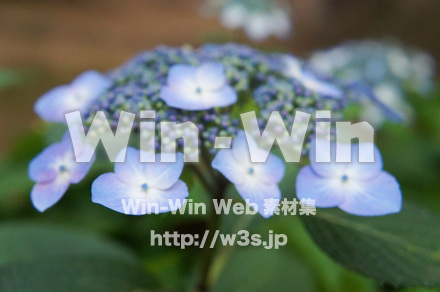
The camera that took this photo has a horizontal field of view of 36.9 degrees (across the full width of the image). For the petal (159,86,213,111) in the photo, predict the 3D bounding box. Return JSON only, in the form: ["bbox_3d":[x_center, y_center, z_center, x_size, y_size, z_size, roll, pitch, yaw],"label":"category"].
[{"bbox_3d":[-0.015,-0.022,0.298,0.025,0.005,0.015,9,42,10],"label":"petal"}]

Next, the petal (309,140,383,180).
[{"bbox_3d":[0.049,0.005,0.255,0.029,0.017,0.005,0,-30,-8],"label":"petal"}]

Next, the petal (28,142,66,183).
[{"bbox_3d":[-0.081,0.009,0.305,0.021,0.018,0.005,-36,-30,17],"label":"petal"}]

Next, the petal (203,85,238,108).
[{"bbox_3d":[0.000,-0.023,0.299,0.015,0.005,0.015,-12,43,-13],"label":"petal"}]

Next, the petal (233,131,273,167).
[{"bbox_3d":[0.012,0.001,0.253,0.015,0.016,0.005,0,-25,-6],"label":"petal"}]

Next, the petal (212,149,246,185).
[{"bbox_3d":[0.006,0.009,0.277,0.015,0.011,0.005,38,-15,5],"label":"petal"}]

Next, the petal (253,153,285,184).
[{"bbox_3d":[0.019,0.008,0.250,0.011,0.013,0.005,5,-25,-4],"label":"petal"}]

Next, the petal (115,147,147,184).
[{"bbox_3d":[-0.035,0.007,0.255,0.012,0.017,0.005,-2,-30,4],"label":"petal"}]

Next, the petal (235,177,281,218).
[{"bbox_3d":[0.016,0.018,0.245,0.014,0.017,0.005,-20,-21,-15],"label":"petal"}]

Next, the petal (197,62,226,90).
[{"bbox_3d":[-0.005,-0.034,0.311,0.015,0.005,0.021,-7,42,-8],"label":"petal"}]

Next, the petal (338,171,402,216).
[{"bbox_3d":[0.063,0.020,0.277,0.029,0.020,0.005,-4,-26,-12],"label":"petal"}]

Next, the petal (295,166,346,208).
[{"bbox_3d":[0.038,0.015,0.248,0.019,0.018,0.005,0,-30,-8],"label":"petal"}]

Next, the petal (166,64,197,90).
[{"bbox_3d":[-0.017,-0.033,0.310,0.015,0.005,0.021,-1,41,-1],"label":"petal"}]

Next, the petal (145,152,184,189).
[{"bbox_3d":[-0.022,0.009,0.252,0.016,0.016,0.005,-2,-30,4],"label":"petal"}]

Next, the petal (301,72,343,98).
[{"bbox_3d":[0.049,-0.031,0.326,0.027,0.005,0.021,4,34,-44],"label":"petal"}]

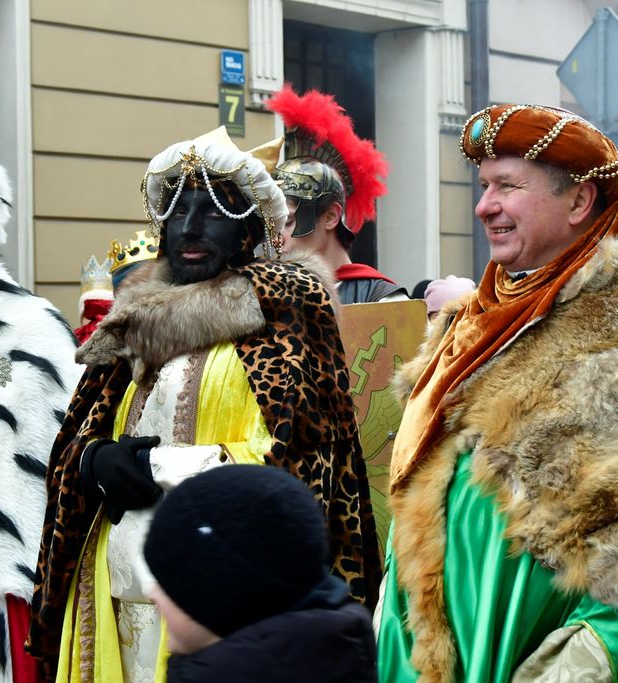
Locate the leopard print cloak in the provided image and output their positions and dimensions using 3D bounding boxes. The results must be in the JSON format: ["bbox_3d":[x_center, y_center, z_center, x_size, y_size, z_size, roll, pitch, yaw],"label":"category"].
[{"bbox_3d":[-0.205,0.300,3.400,0.620,0.940,0.430,0,1,32],"label":"leopard print cloak"}]

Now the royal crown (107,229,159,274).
[{"bbox_3d":[-0.374,-0.211,4.200,0.190,0.080,0.190,-7,-11,8],"label":"royal crown"}]

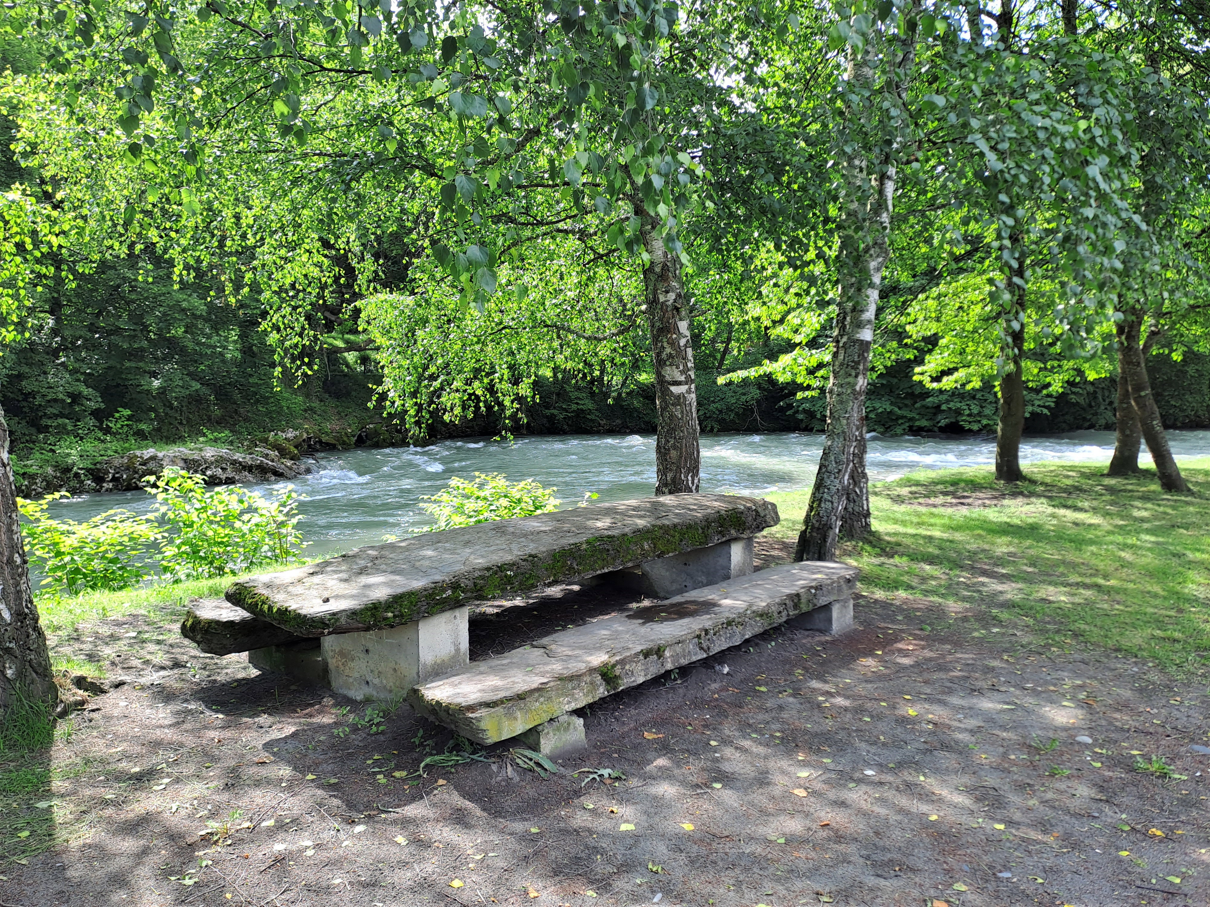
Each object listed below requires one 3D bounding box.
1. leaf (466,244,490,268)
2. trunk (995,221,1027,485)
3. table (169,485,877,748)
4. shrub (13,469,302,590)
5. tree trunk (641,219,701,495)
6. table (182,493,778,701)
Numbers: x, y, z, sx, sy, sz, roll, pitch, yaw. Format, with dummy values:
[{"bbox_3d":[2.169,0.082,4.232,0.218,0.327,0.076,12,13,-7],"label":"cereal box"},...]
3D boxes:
[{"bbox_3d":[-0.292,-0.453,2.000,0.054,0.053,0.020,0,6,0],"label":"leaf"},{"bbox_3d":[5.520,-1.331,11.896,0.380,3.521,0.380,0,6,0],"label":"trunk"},{"bbox_3d":[-0.288,0.784,5.301,2.409,0.638,3.705,5,8,42],"label":"table"},{"bbox_3d":[-3.483,0.601,6.901,2.100,0.920,1.000,-2,6,-21],"label":"shrub"},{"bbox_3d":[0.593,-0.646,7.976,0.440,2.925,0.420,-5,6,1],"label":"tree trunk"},{"bbox_3d":[-0.549,0.759,5.538,1.660,0.638,3.705,5,8,42],"label":"table"}]

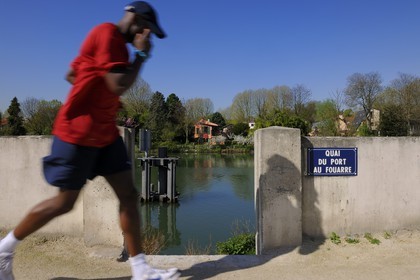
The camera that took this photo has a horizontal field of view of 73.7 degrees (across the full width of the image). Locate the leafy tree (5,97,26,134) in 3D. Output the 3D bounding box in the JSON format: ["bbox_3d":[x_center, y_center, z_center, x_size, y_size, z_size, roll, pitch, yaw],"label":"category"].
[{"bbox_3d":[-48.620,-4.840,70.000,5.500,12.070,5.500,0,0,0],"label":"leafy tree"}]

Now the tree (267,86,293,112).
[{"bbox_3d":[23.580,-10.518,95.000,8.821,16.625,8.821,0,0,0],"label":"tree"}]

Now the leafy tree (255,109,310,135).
[{"bbox_3d":[19.420,-4.420,75.000,15.000,8.036,9.500,0,0,0],"label":"leafy tree"}]

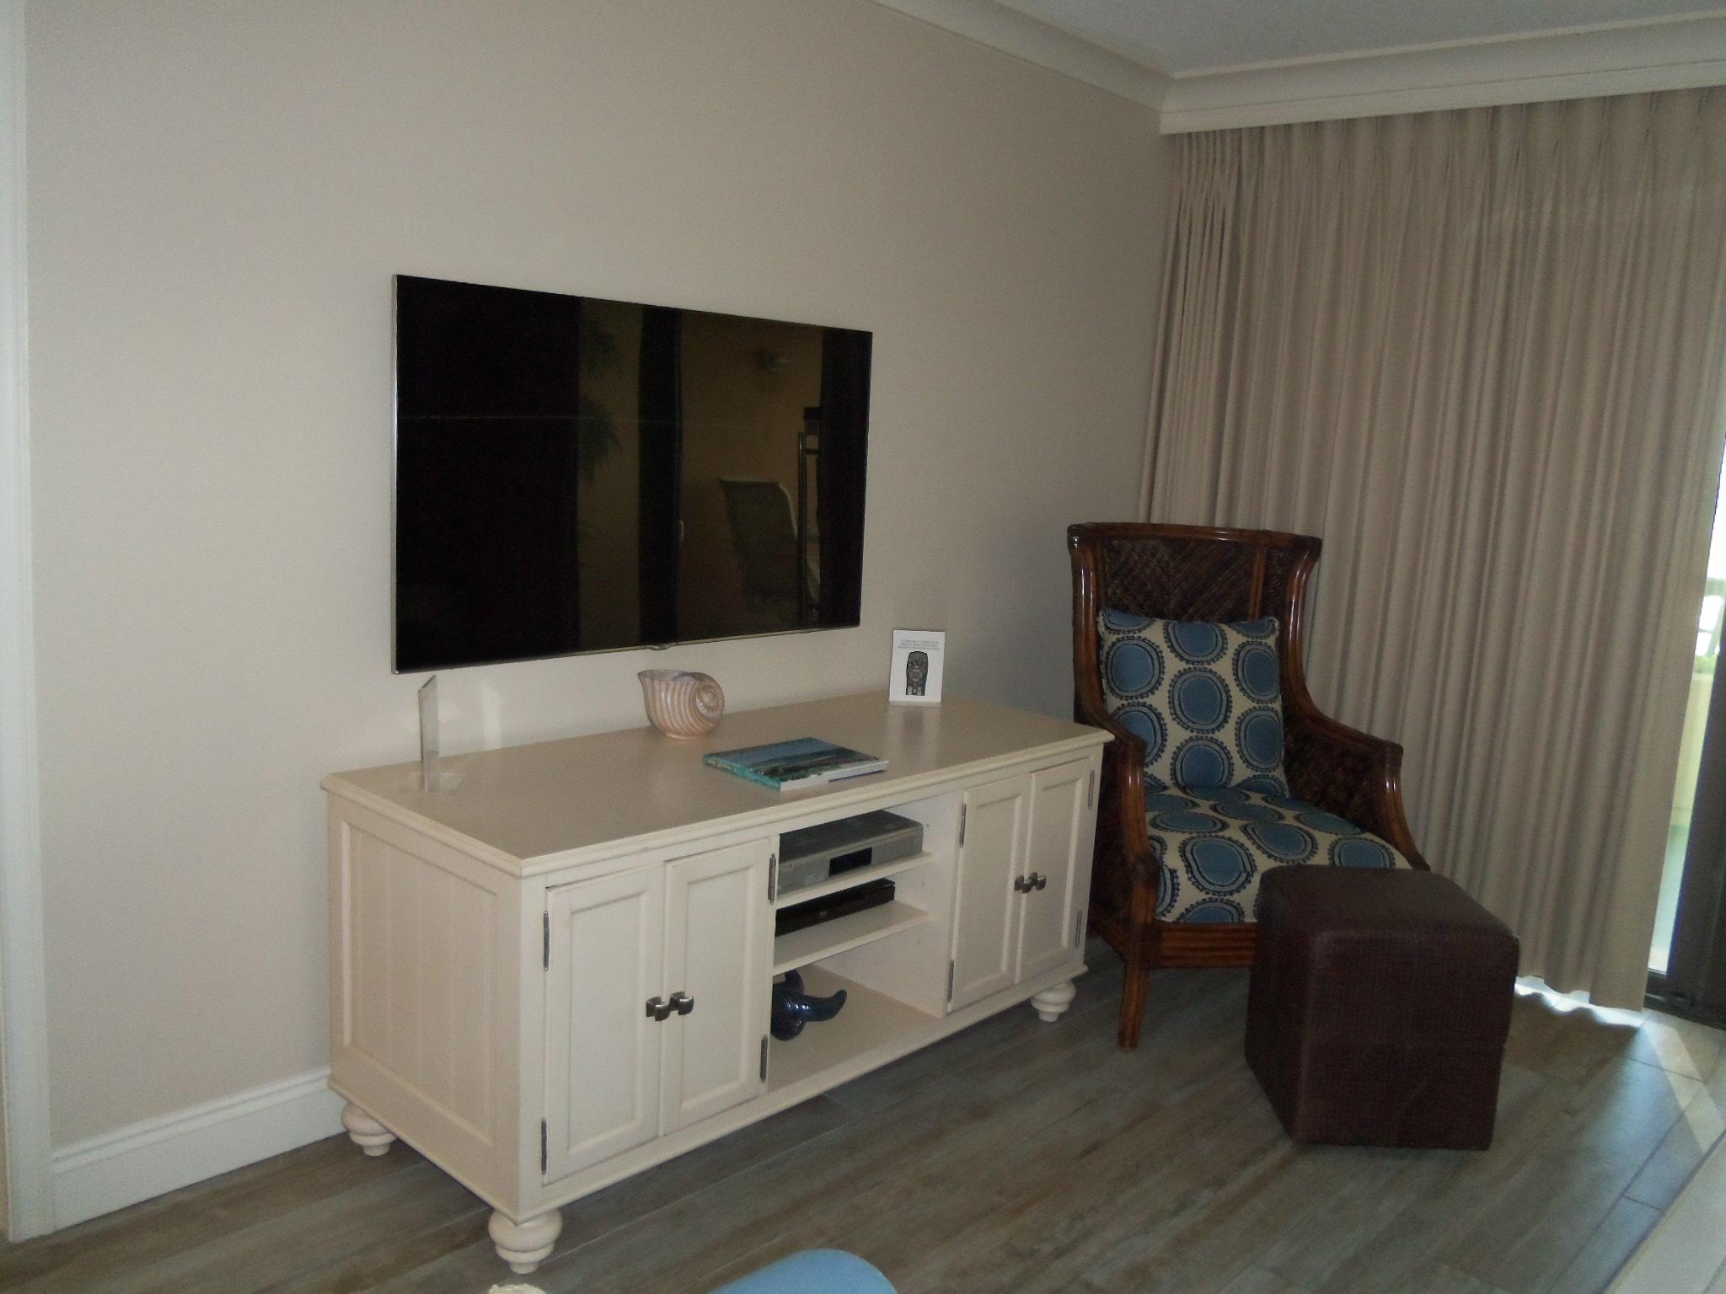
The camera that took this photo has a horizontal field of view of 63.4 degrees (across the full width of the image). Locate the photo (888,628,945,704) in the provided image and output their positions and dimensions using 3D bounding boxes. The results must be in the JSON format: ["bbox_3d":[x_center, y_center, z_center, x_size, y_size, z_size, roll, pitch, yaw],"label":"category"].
[{"bbox_3d":[0.136,0.046,3.453,0.128,0.177,0.045,2,9,-4],"label":"photo"}]

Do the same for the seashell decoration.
[{"bbox_3d":[-0.387,0.121,2.955,0.145,0.133,0.190,11,12,42],"label":"seashell decoration"}]

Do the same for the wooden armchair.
[{"bbox_3d":[0.925,0.312,3.501,0.700,1.140,0.760,2,9,-7],"label":"wooden armchair"}]

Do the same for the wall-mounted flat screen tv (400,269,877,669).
[{"bbox_3d":[-0.426,-0.351,2.937,0.050,0.701,1.228,11,12,42],"label":"wall-mounted flat screen tv"}]

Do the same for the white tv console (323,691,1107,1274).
[{"bbox_3d":[-0.210,0.565,2.905,0.615,0.709,1.585,11,12,42],"label":"white tv console"}]

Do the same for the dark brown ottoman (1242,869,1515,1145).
[{"bbox_3d":[1.074,0.752,2.956,0.408,0.460,0.391,3,9,0],"label":"dark brown ottoman"}]

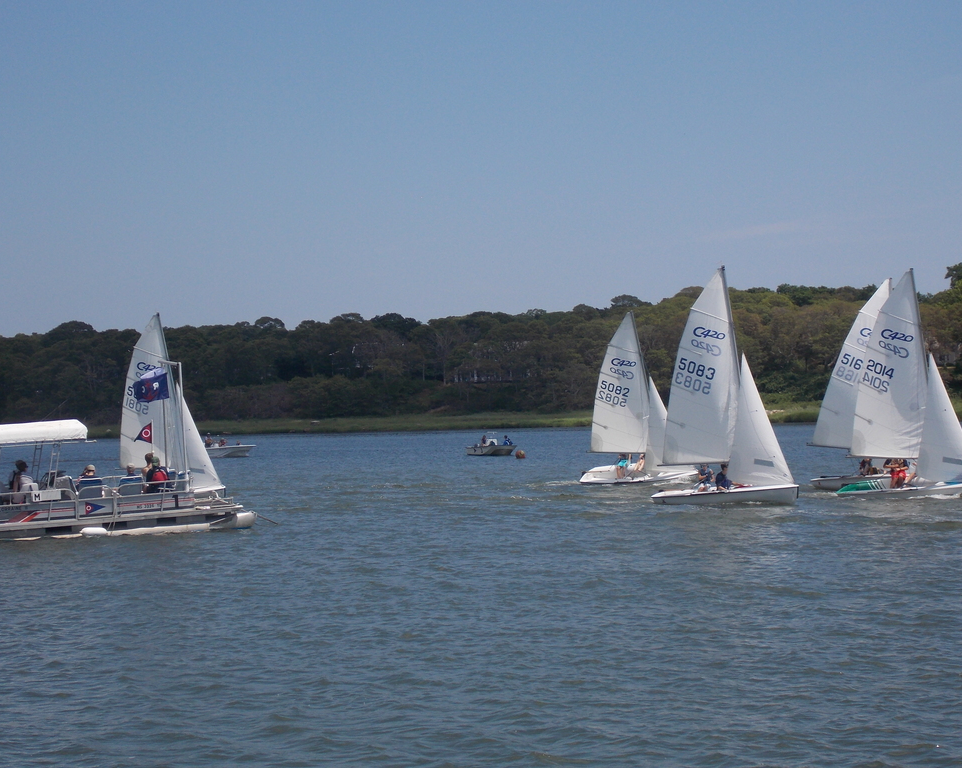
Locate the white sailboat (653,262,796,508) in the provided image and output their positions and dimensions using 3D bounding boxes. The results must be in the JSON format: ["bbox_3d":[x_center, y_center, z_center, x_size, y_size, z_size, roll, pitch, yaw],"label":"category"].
[{"bbox_3d":[6.231,0.151,60.336,4.300,6.400,1.820,-2,5,30],"label":"white sailboat"}]

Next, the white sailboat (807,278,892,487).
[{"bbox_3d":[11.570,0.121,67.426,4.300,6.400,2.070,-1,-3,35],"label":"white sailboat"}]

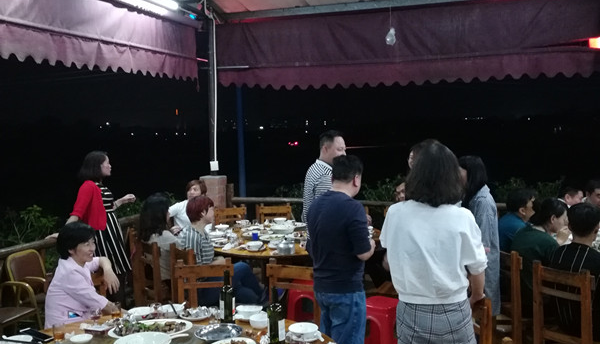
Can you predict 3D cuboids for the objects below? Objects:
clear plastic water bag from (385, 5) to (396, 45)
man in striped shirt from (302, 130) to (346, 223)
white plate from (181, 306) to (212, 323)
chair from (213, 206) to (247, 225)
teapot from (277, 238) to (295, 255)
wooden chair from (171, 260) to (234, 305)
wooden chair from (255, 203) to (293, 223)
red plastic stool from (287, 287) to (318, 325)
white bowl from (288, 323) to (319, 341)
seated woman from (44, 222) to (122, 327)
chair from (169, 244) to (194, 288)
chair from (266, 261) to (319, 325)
[{"bbox_3d":[1.028,-1.670,6.804,0.120,0.460,0.120,-1,4,0],"label":"clear plastic water bag"},{"bbox_3d":[0.251,0.563,4.500,0.340,1.740,0.500,2,5,37],"label":"man in striped shirt"},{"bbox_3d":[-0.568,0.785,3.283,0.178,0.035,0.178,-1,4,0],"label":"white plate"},{"bbox_3d":[-0.716,0.838,6.822,0.400,0.890,0.450,-3,4,-25],"label":"chair"},{"bbox_3d":[-0.122,0.606,5.003,0.170,0.136,0.145,2,5,35],"label":"teapot"},{"bbox_3d":[-0.609,1.045,3.853,0.400,0.890,0.450,-1,4,-7],"label":"wooden chair"},{"bbox_3d":[-0.280,0.829,6.881,0.400,0.890,0.450,-1,4,-2],"label":"wooden chair"},{"bbox_3d":[0.042,1.170,5.030,0.300,0.460,0.300,-1,4,0],"label":"red plastic stool"},{"bbox_3d":[0.019,0.796,2.948,0.140,0.057,0.140,-1,4,0],"label":"white bowl"},{"bbox_3d":[-1.102,0.921,3.499,0.640,1.270,0.480,-1,4,5],"label":"seated woman"},{"bbox_3d":[-0.750,1.013,4.769,0.460,0.900,0.410,-4,5,-34],"label":"chair"},{"bbox_3d":[-0.104,1.041,3.822,0.400,0.890,0.450,1,4,20],"label":"chair"}]

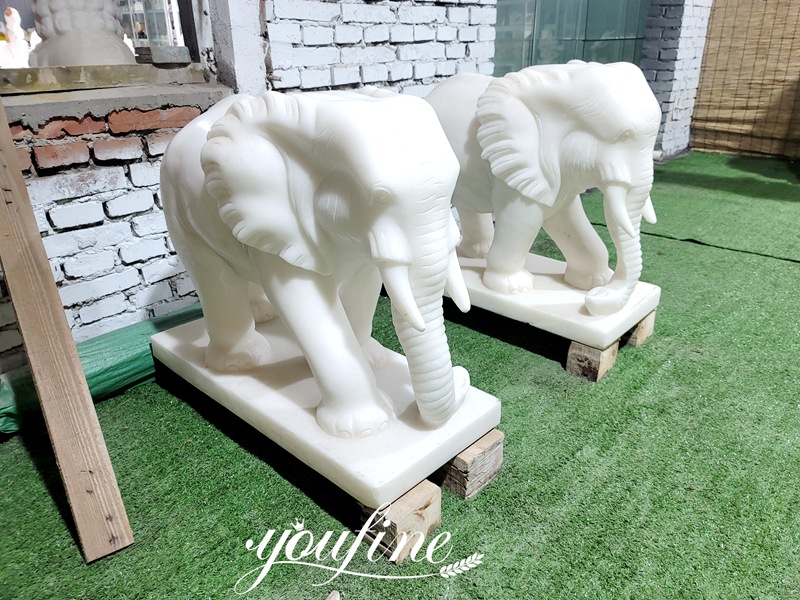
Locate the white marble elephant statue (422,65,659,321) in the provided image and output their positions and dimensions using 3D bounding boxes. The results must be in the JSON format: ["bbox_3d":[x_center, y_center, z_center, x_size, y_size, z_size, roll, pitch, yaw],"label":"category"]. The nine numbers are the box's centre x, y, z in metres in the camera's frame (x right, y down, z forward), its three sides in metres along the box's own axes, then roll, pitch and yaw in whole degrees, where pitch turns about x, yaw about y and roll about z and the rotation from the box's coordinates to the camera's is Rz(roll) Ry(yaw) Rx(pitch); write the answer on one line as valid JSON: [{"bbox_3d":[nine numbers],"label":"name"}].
[{"bbox_3d":[0.343,-0.342,1.599,0.720,0.585,0.315,20,32,39],"label":"white marble elephant statue"}]

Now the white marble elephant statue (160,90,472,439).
[{"bbox_3d":[-0.179,-0.115,1.121,0.725,0.575,0.315,20,32,39],"label":"white marble elephant statue"}]

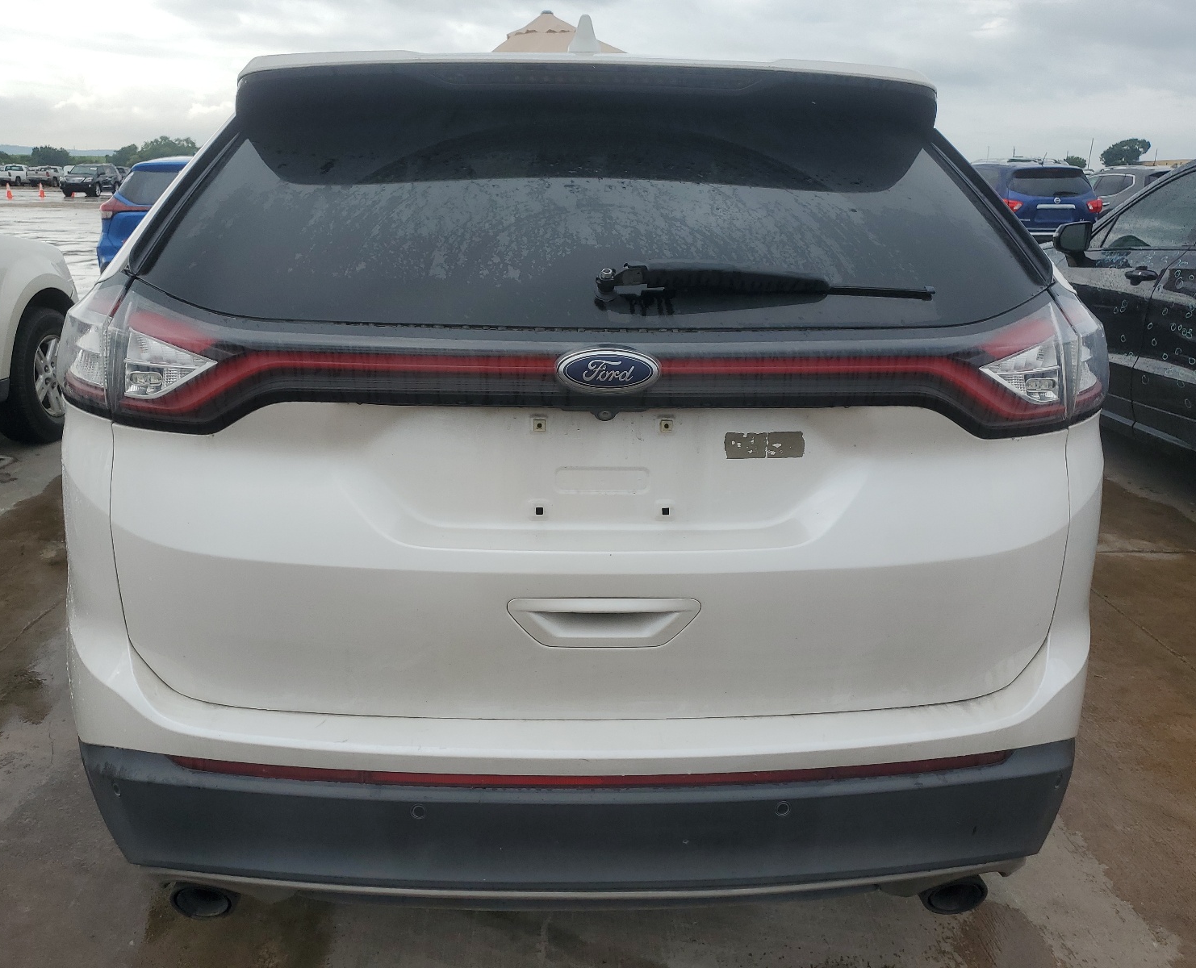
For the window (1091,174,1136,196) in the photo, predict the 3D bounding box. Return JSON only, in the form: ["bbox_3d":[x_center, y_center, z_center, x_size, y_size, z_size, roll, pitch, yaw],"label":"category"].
[{"bbox_3d":[9.751,-5.675,18.400,0.100,0.420,1.350,13,16,-11],"label":"window"}]

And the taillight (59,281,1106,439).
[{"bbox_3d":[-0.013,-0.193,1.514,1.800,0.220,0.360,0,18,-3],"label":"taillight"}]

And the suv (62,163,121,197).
[{"bbox_3d":[-30.615,-18.389,58.597,1.970,1.900,4.950,0,18,-2],"label":"suv"}]

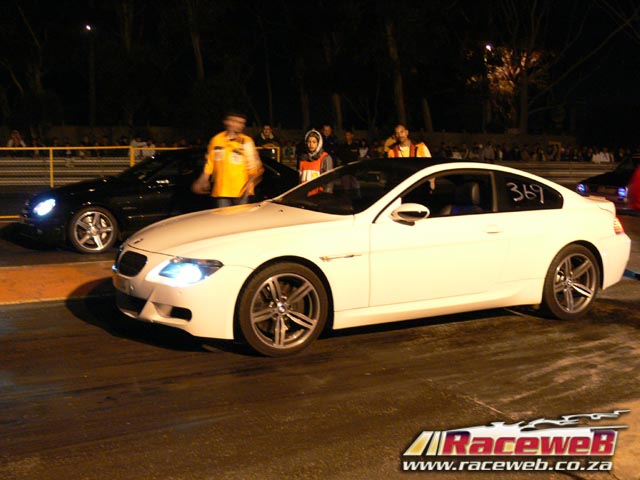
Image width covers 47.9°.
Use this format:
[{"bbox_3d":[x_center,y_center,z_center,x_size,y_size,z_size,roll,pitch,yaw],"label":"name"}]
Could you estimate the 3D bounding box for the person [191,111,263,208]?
[{"bbox_3d":[-0.930,-0.370,7.200,0.660,1.780,0.380,2,7,7],"label":"person"}]

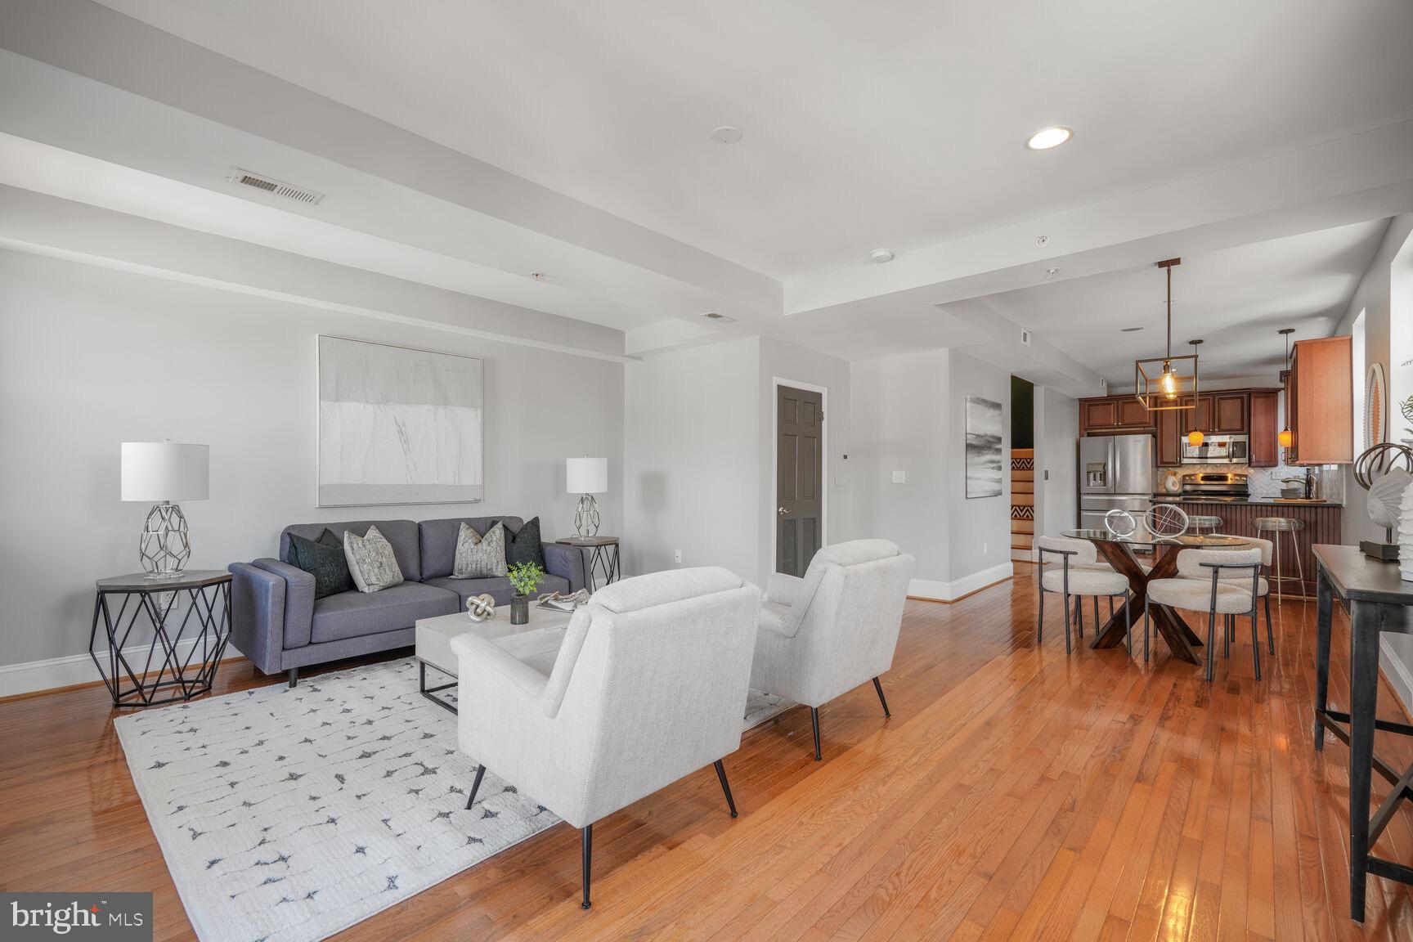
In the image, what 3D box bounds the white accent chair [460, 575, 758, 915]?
[{"bbox_3d":[-0.343,0.767,2.170,0.860,0.875,0.730,0,-1,42],"label":"white accent chair"}]

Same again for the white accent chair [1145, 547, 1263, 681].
[{"bbox_3d":[3.077,0.846,3.899,0.510,0.765,0.520,0,0,-3],"label":"white accent chair"}]

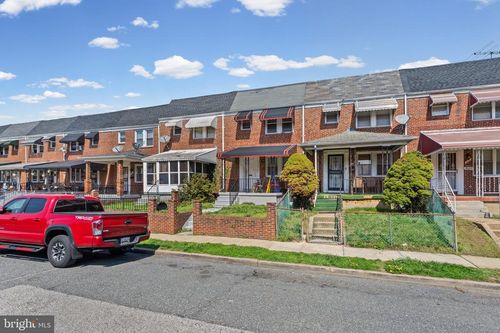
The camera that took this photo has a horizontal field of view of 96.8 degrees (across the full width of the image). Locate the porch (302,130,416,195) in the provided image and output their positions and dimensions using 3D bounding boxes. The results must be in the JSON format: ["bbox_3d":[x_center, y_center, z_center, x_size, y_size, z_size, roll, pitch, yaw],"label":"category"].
[{"bbox_3d":[5.400,-0.260,11.750,5.050,3.500,2.300,-1,-1,19],"label":"porch"}]

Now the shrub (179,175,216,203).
[{"bbox_3d":[-2.809,1.205,12.000,1.950,1.480,1.750,-1,-2,18],"label":"shrub"}]

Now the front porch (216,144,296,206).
[{"bbox_3d":[0.480,0.420,13.150,4.500,3.400,2.500,-1,-1,19],"label":"front porch"}]

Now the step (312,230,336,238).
[{"bbox_3d":[2.450,2.220,7.300,0.800,0.180,0.320,-1,-1,19],"label":"step"}]

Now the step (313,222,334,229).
[{"bbox_3d":[2.857,2.261,8.546,0.830,0.180,0.300,-1,-2,18],"label":"step"}]

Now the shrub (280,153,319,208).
[{"bbox_3d":[2.270,0.640,10.150,1.650,2.450,1.650,-1,-1,19],"label":"shrub"}]

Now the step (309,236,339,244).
[{"bbox_3d":[2.452,2.428,7.351,0.952,0.170,0.350,-1,-3,18],"label":"step"}]

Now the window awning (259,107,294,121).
[{"bbox_3d":[1.720,-3.250,13.680,1.980,0.870,0.850,-1,-1,19],"label":"window awning"}]

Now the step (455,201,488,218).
[{"bbox_3d":[8.206,1.571,8.347,1.114,0.570,0.680,-1,-3,18],"label":"step"}]

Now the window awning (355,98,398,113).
[{"bbox_3d":[6.667,-3.297,11.788,1.857,0.720,0.720,-1,-3,18],"label":"window awning"}]

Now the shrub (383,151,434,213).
[{"bbox_3d":[6.423,0.620,9.000,1.650,2.350,1.650,-1,-2,18],"label":"shrub"}]

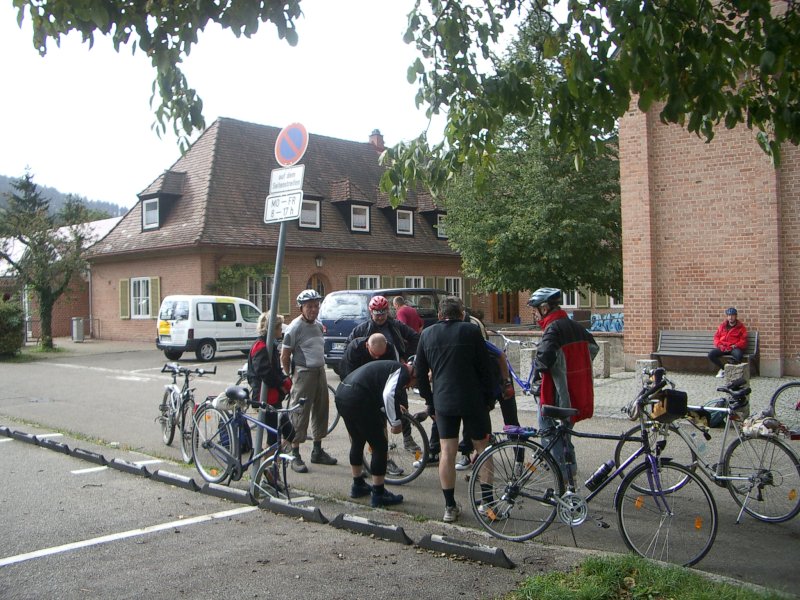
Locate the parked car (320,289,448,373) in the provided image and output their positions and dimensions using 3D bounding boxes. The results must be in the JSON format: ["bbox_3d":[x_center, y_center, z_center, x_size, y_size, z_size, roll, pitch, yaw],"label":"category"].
[{"bbox_3d":[0.030,0.695,19.300,1.840,1.920,4.700,-1,0,26],"label":"parked car"}]

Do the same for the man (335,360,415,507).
[{"bbox_3d":[-0.190,1.092,6.820,0.780,1.180,0.540,-1,0,-28],"label":"man"}]

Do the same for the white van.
[{"bbox_3d":[-5.250,0.820,24.450,1.720,1.820,4.100,-1,0,35],"label":"white van"}]

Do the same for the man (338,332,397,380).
[{"bbox_3d":[-0.267,0.948,7.647,0.620,1.300,0.850,-1,0,-7],"label":"man"}]

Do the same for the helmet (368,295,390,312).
[{"bbox_3d":[-0.215,0.040,8.400,0.210,0.170,0.280,-1,14,-1],"label":"helmet"}]

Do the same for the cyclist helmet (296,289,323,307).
[{"bbox_3d":[-0.900,-0.022,8.100,0.280,0.170,0.210,-1,0,44],"label":"cyclist helmet"}]

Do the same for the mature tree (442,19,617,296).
[{"bbox_3d":[4.454,-4.130,26.023,6.400,10.220,6.400,-1,0,42],"label":"mature tree"}]

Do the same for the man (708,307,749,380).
[{"bbox_3d":[6.426,0.840,15.800,0.680,1.340,0.780,-1,0,30],"label":"man"}]

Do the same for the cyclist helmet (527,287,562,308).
[{"bbox_3d":[1.180,-0.020,6.580,0.280,0.170,0.210,-11,-3,16],"label":"cyclist helmet"}]

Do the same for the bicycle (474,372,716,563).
[{"bbox_3d":[1.250,1.074,5.380,1.750,1.200,0.600,-1,0,27],"label":"bicycle"}]

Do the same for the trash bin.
[{"bbox_3d":[-12.211,1.117,30.702,0.450,0.970,0.450,-1,0,-17],"label":"trash bin"}]

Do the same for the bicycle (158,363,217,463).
[{"bbox_3d":[-2.428,1.186,8.827,0.600,1.000,1.720,-1,0,-27],"label":"bicycle"}]

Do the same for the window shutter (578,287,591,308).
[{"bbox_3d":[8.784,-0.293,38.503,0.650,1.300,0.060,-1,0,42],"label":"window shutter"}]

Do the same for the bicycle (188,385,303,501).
[{"bbox_3d":[-1.390,1.170,7.000,1.570,0.960,0.580,9,6,39],"label":"bicycle"}]

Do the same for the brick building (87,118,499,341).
[{"bbox_3d":[-3.328,-3.290,38.170,8.300,9.400,20.000,-1,0,43],"label":"brick building"}]

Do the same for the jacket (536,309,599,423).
[{"bbox_3d":[1.350,0.530,6.550,0.400,0.900,0.580,-1,0,30],"label":"jacket"}]

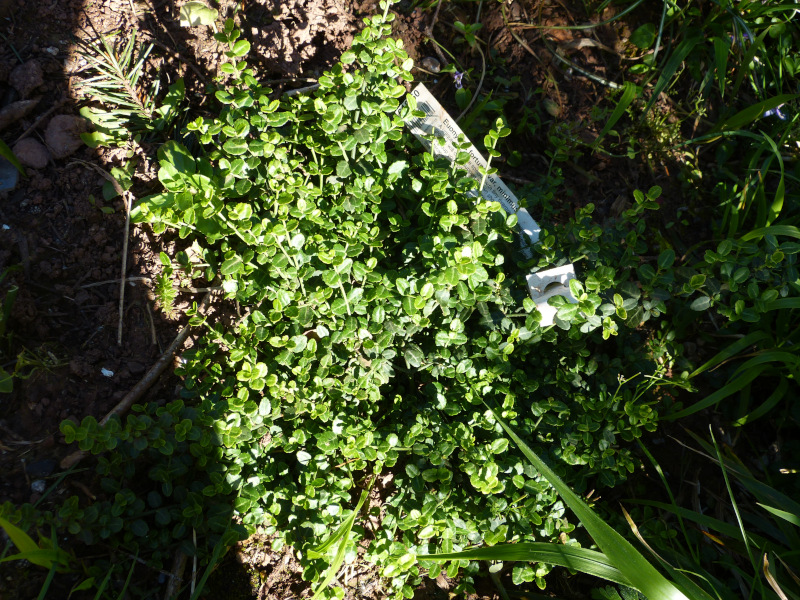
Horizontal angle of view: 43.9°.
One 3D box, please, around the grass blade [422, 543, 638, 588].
[{"bbox_3d":[0.073,0.154,0.582,0.125,0.018,0.018,4,57,5],"label":"grass blade"}]

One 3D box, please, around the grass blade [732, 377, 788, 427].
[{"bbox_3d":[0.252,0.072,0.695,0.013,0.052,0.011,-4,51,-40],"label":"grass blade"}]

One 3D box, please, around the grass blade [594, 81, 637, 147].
[{"bbox_3d":[0.184,-0.160,0.850,0.012,0.062,0.013,43,33,24],"label":"grass blade"}]

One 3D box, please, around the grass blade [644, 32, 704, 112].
[{"bbox_3d":[0.238,-0.198,0.865,0.014,0.080,0.013,-11,50,-48],"label":"grass blade"}]

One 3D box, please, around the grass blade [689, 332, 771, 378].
[{"bbox_3d":[0.234,0.039,0.711,0.062,0.012,0.010,-33,57,19],"label":"grass blade"}]

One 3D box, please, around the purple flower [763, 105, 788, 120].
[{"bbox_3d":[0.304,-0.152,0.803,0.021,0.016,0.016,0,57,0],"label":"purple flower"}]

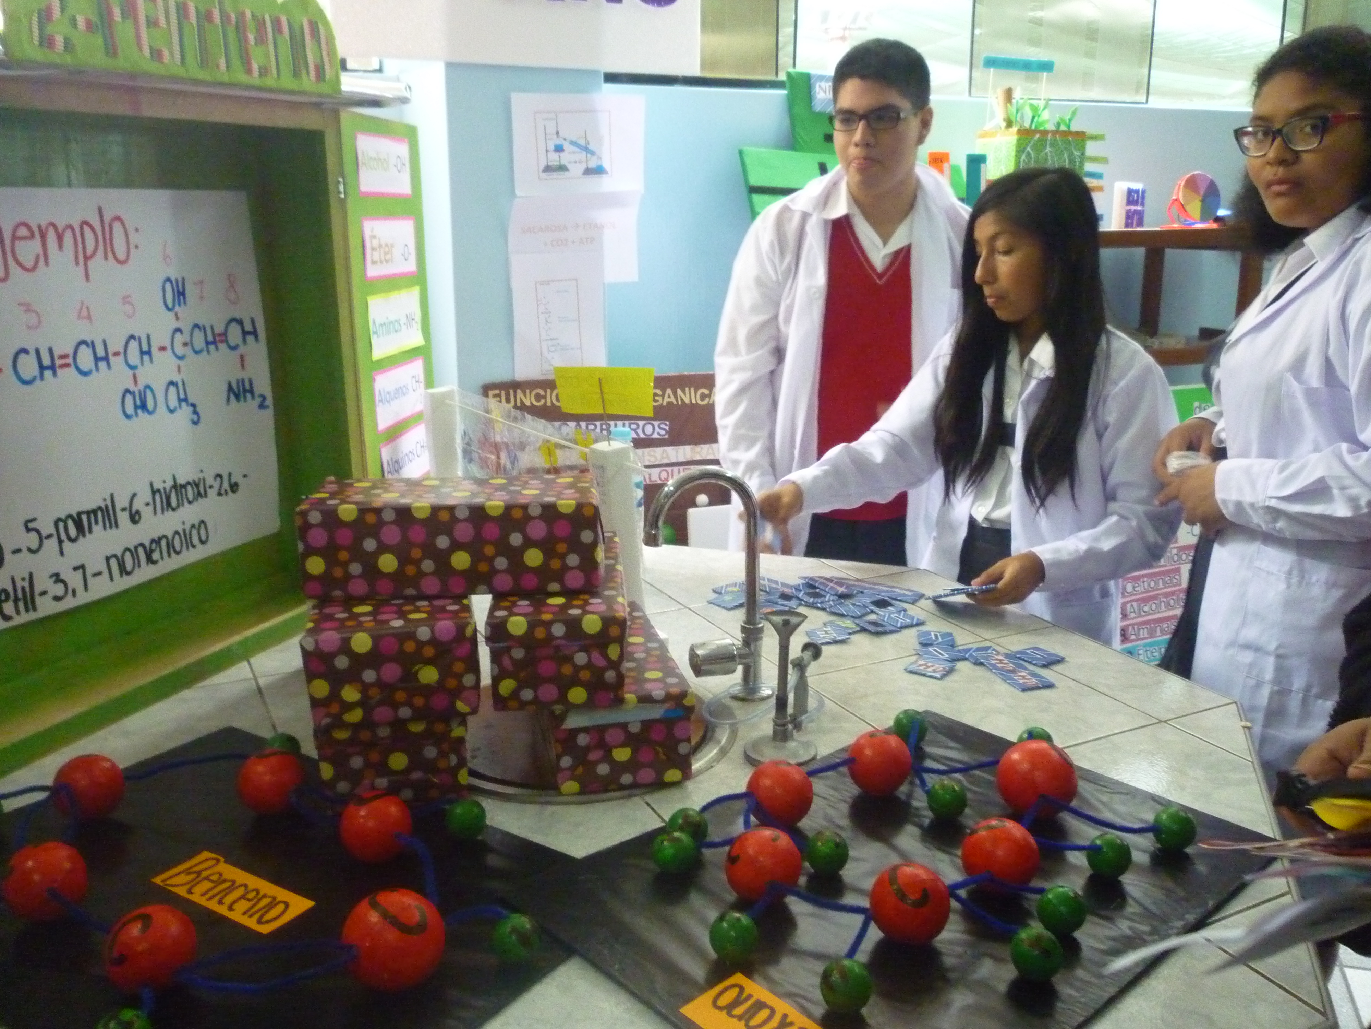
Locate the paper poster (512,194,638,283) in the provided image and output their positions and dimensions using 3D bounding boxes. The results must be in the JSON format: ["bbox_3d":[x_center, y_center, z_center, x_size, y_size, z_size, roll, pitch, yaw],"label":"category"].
[{"bbox_3d":[-0.246,-0.615,2.541,0.295,0.202,0.006,-5,15,-19],"label":"paper poster"}]

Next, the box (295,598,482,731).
[{"bbox_3d":[-0.311,0.117,1.223,0.157,0.092,0.295,-3,14,-13],"label":"box"}]

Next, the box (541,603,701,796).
[{"bbox_3d":[-0.093,0.192,1.277,0.136,0.092,0.302,-3,14,-13],"label":"box"}]

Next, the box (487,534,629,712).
[{"bbox_3d":[-0.135,0.106,1.247,0.133,0.089,0.307,-1,14,-5],"label":"box"}]

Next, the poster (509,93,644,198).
[{"bbox_3d":[-0.231,-0.805,2.500,0.297,0.210,0.006,-5,15,-19],"label":"poster"}]

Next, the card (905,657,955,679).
[{"bbox_3d":[0.310,0.192,1.456,0.050,0.003,0.050,8,16,29],"label":"card"}]

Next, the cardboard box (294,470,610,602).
[{"bbox_3d":[-0.239,0.021,1.218,0.296,0.095,0.134,-1,14,-5],"label":"cardboard box"}]

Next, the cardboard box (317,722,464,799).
[{"bbox_3d":[-0.307,0.204,1.239,0.140,0.085,0.290,-3,14,-11],"label":"cardboard box"}]

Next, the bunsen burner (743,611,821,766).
[{"bbox_3d":[0.102,0.177,1.200,0.080,0.156,0.080,0,14,0],"label":"bunsen burner"}]

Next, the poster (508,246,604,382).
[{"bbox_3d":[-0.282,-0.439,2.572,0.210,0.288,0.006,-5,15,-19],"label":"poster"}]

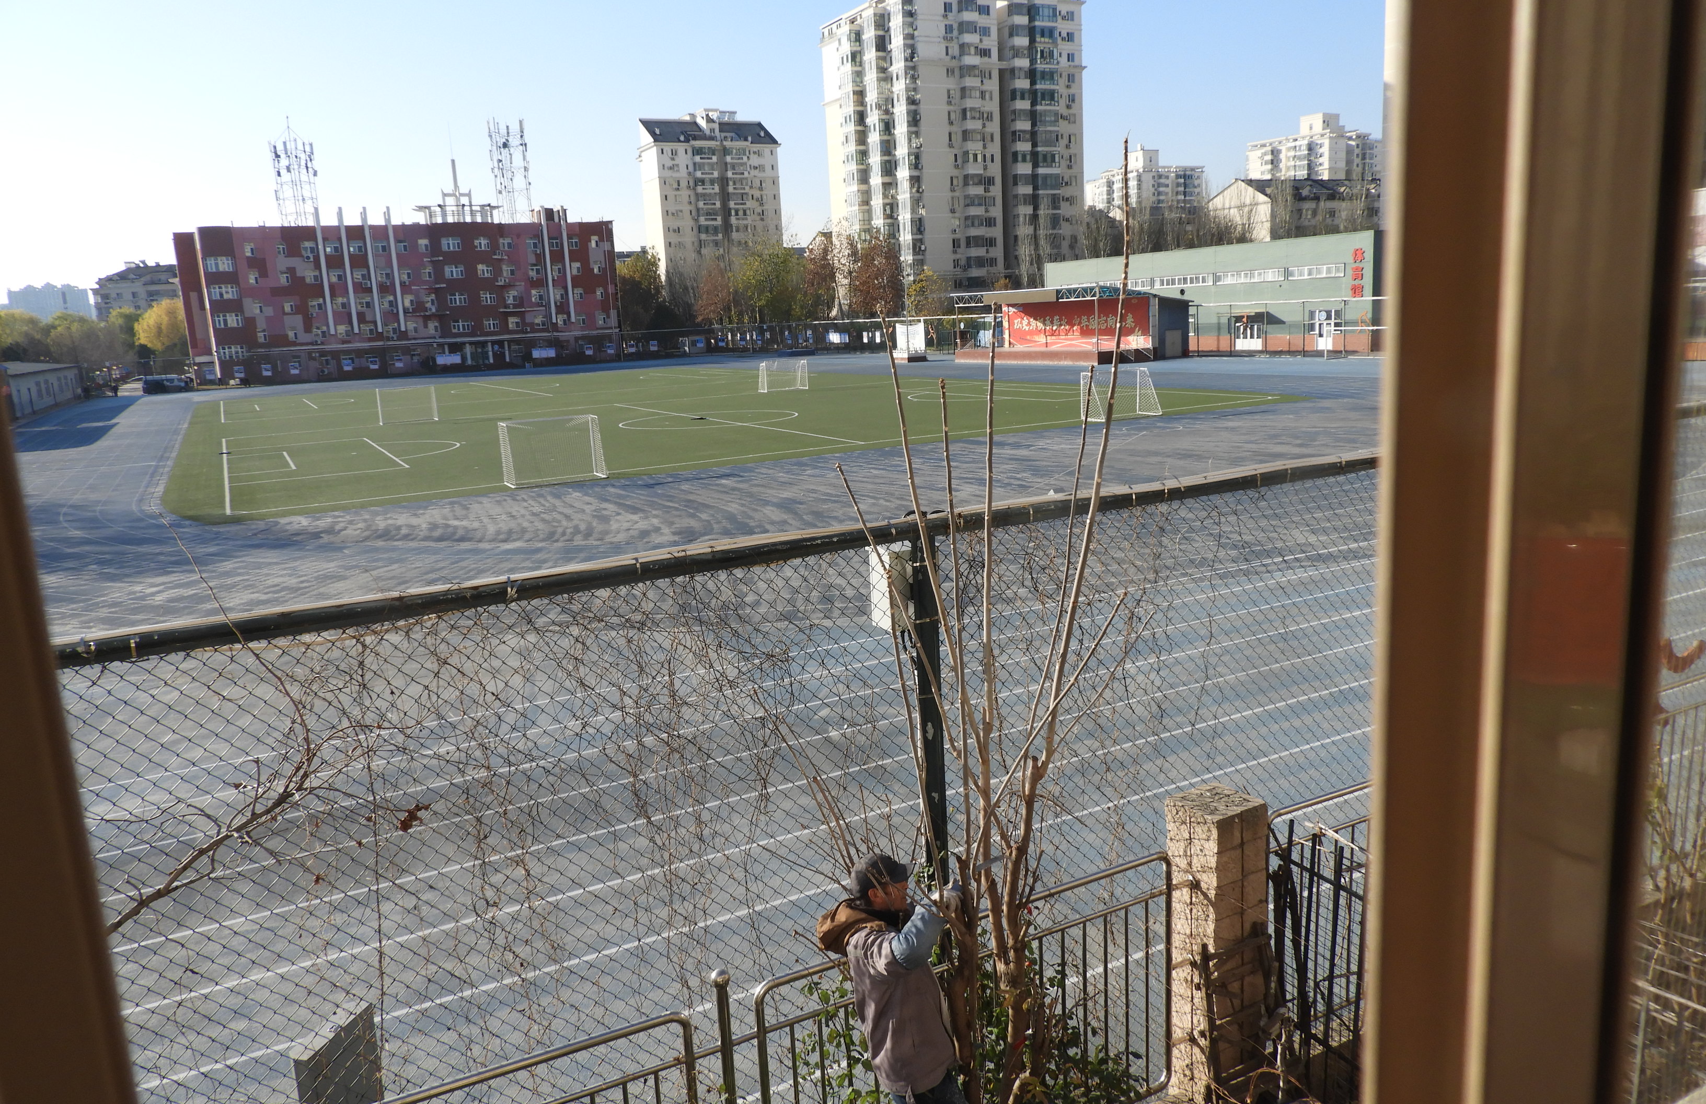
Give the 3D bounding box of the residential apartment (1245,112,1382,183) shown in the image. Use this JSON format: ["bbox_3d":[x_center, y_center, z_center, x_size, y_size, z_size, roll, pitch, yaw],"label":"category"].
[{"bbox_3d":[147.370,-105.190,375.060,34.000,53.500,27.000,-11,14,-36],"label":"residential apartment"}]

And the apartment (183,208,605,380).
[{"bbox_3d":[-62.580,-35.880,166.030,54.700,21.000,17.000,-8,13,-24],"label":"apartment"}]

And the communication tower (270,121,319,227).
[{"bbox_3d":[-74.280,-49.890,157.390,5.100,14.580,5.100,-8,13,-24],"label":"communication tower"}]

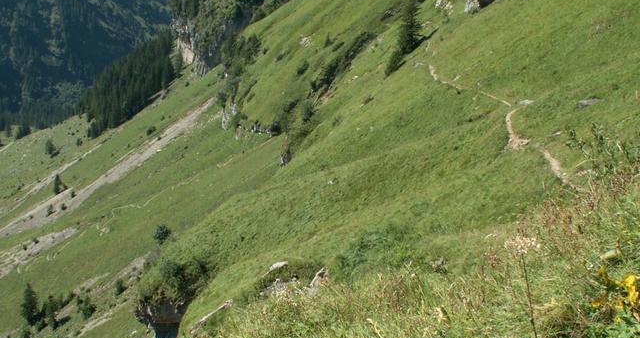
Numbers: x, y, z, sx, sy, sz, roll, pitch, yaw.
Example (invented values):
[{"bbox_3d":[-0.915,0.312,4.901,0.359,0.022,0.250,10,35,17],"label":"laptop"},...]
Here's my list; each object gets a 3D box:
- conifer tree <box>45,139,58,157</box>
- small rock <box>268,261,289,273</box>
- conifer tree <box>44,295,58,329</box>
[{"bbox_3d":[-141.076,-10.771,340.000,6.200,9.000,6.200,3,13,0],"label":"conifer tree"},{"bbox_3d":[-2.886,6.850,45.000,1.350,0.650,0.950,3,13,0],"label":"small rock"},{"bbox_3d":[-62.239,33.264,150.000,3.200,8.200,3.200,3,13,0],"label":"conifer tree"}]

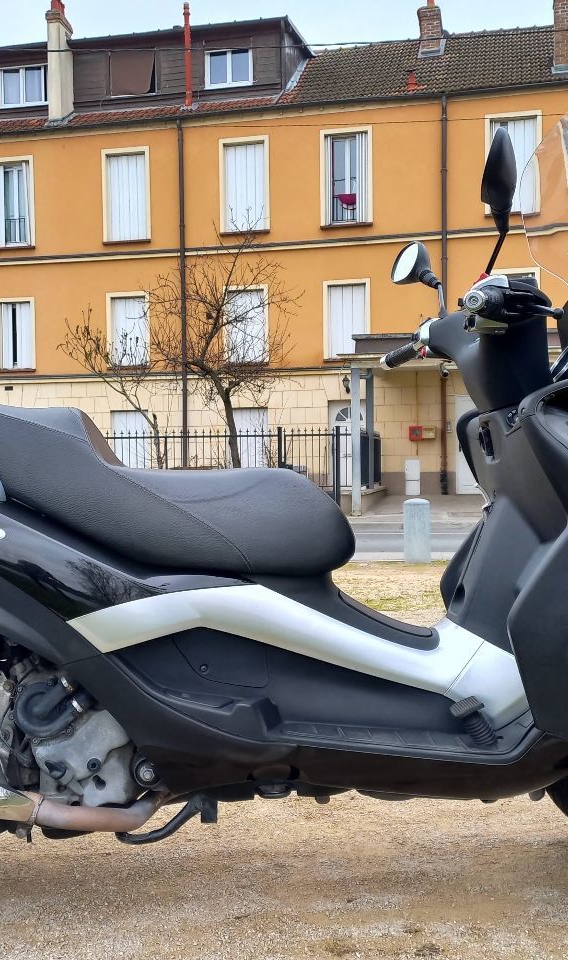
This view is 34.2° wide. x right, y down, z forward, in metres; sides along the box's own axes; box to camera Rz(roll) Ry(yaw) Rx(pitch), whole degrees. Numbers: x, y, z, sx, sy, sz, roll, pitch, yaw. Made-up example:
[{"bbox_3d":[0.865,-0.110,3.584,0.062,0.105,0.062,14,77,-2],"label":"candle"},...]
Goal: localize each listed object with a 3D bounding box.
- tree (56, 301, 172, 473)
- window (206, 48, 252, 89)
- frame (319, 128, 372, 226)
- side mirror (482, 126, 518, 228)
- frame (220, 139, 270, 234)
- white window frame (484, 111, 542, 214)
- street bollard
[{"bbox_3d":[-3.043,-1.310,16.500,2.000,3.650,1.800,0,2,12],"label":"tree"},{"bbox_3d":[-1.254,-9.398,21.156,1.086,0.881,0.150,0,2,12],"label":"window"},{"bbox_3d":[1.472,-7.096,21.710,1.240,2.300,0.200,0,2,12],"label":"frame"},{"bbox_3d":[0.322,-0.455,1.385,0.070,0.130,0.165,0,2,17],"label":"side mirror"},{"bbox_3d":[-0.930,-7.063,22.234,1.240,2.300,0.200,0,2,12],"label":"frame"},{"bbox_3d":[5.199,-7.146,20.897,1.240,2.300,0.200,0,2,12],"label":"white window frame"},{"bbox_3d":[1.098,0.419,7.600,0.212,0.530,0.212,-1,2,0],"label":"street bollard"}]

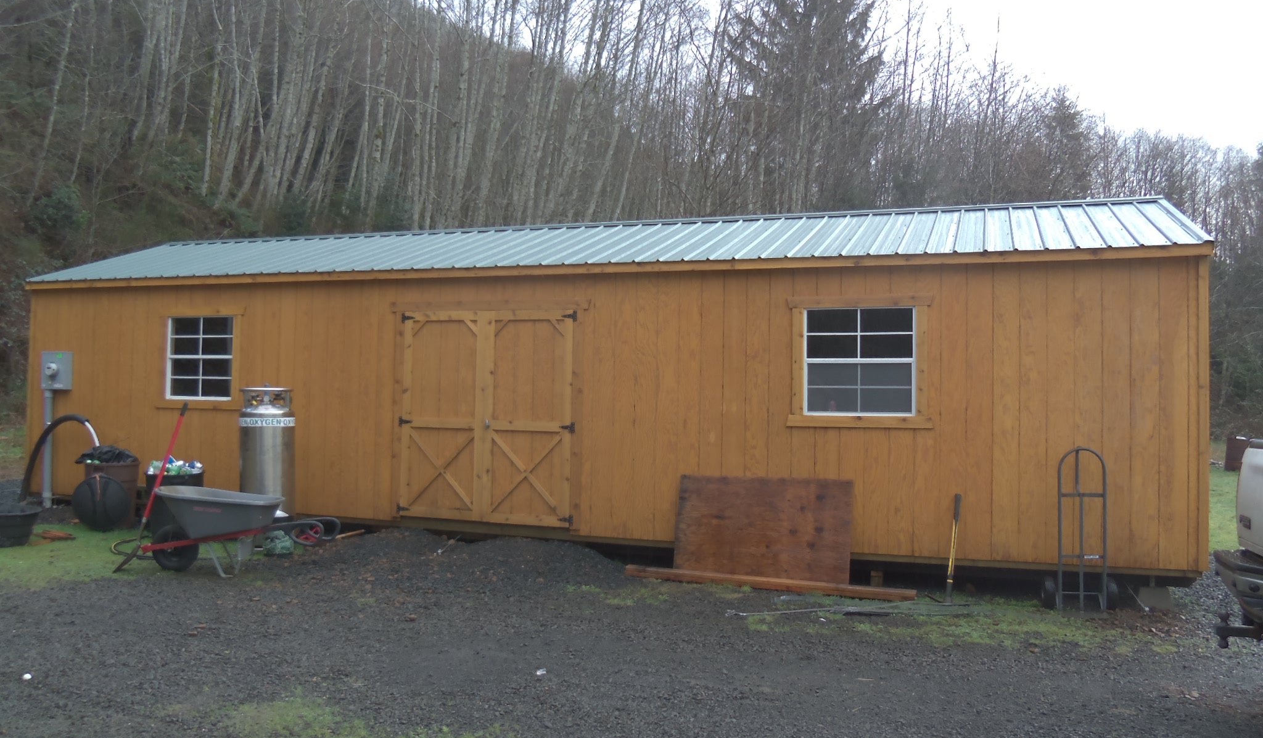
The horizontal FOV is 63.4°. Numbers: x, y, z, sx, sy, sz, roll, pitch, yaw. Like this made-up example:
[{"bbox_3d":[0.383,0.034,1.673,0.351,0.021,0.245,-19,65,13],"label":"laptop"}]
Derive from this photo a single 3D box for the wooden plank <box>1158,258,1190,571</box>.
[{"bbox_3d":[4.062,0.330,7.658,0.207,2.360,0.022,0,-2,20],"label":"wooden plank"}]

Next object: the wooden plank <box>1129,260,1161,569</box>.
[{"bbox_3d":[3.971,0.342,7.886,0.203,2.389,0.025,0,-2,19],"label":"wooden plank"}]

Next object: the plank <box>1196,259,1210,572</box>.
[{"bbox_3d":[4.243,0.327,7.580,0.092,2.340,0.025,0,-2,20],"label":"plank"}]

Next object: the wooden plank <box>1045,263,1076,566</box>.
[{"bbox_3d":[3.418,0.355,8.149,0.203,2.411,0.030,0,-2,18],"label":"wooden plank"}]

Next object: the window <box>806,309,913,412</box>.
[{"bbox_3d":[1.923,-0.058,8.639,0.910,0.912,0.070,0,-2,18],"label":"window"}]

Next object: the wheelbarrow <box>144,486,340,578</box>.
[{"bbox_3d":[-3.200,1.317,8.400,1.500,0.690,0.680,1,-2,-5],"label":"wheelbarrow"}]

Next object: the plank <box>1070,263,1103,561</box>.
[{"bbox_3d":[3.587,0.346,8.020,0.203,2.388,0.025,0,-2,19],"label":"plank"}]

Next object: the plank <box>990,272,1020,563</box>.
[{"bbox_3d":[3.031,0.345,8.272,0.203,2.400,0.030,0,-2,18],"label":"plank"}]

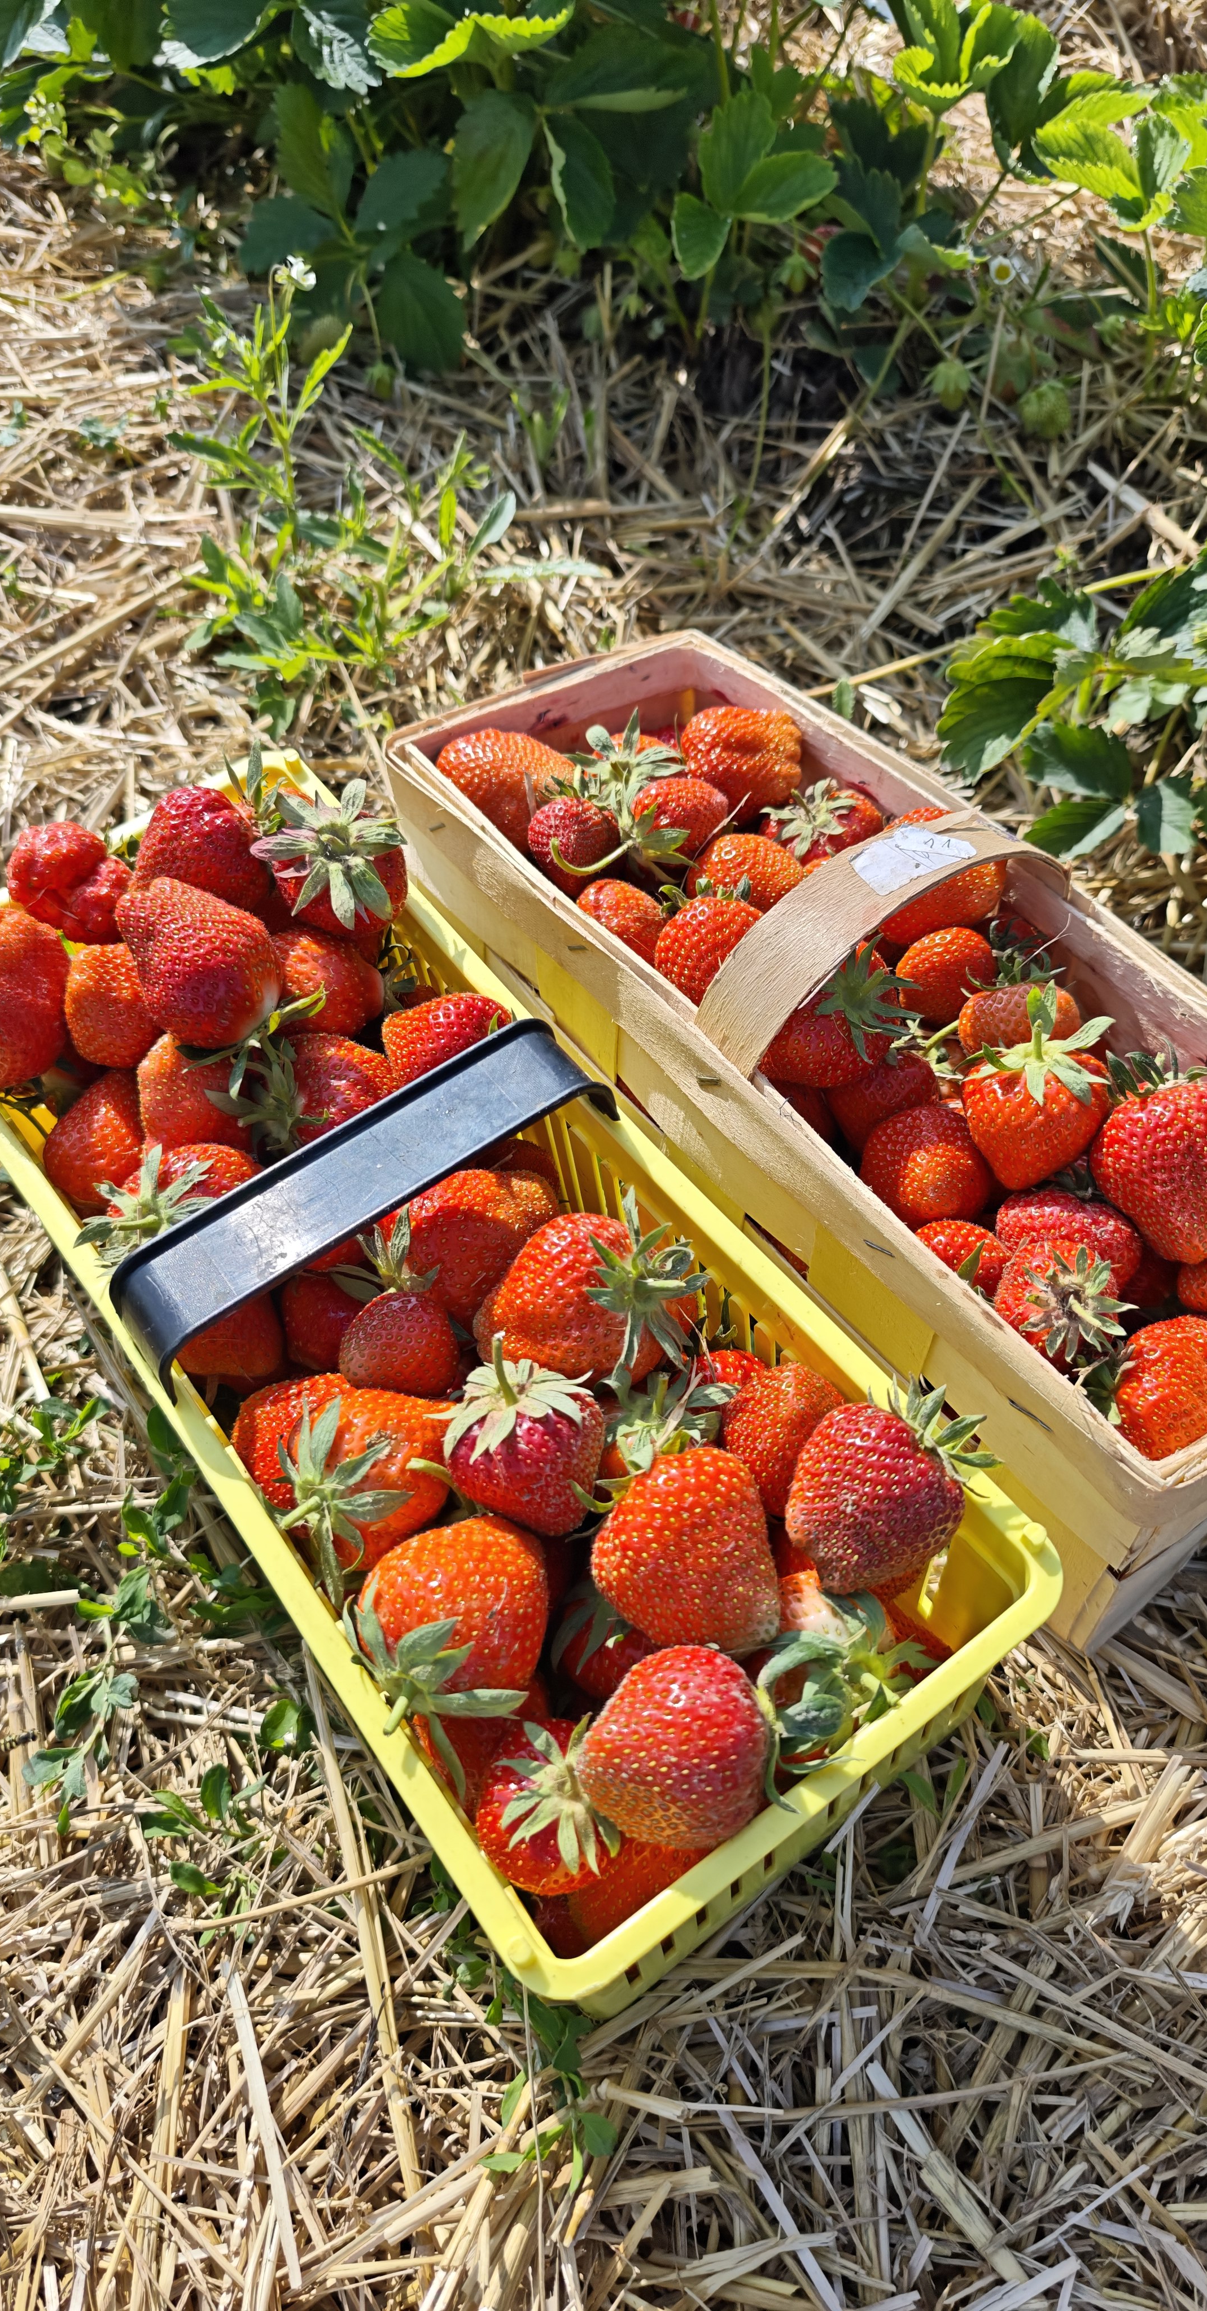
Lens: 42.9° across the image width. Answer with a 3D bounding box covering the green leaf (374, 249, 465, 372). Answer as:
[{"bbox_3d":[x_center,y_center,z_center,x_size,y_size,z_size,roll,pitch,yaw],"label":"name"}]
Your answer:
[{"bbox_3d":[-0.107,-0.495,0.900,0.052,0.014,0.072,-5,70,-8],"label":"green leaf"}]

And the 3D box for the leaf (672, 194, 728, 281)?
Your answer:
[{"bbox_3d":[0.052,-0.509,0.850,0.033,0.011,0.049,17,86,19],"label":"leaf"}]

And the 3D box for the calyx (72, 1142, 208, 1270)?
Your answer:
[{"bbox_3d":[-0.120,0.013,0.403,0.039,0.037,0.017,12,11,11],"label":"calyx"}]

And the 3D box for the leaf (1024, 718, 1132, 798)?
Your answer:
[{"bbox_3d":[0.213,-0.178,0.690,0.055,0.012,0.045,28,70,17],"label":"leaf"}]

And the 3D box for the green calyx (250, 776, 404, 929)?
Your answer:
[{"bbox_3d":[-0.089,-0.098,0.511,0.047,0.043,0.047,0,69,0],"label":"green calyx"}]

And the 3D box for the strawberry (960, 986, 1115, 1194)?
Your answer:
[{"bbox_3d":[0.133,-0.019,0.472,0.045,0.055,0.045,-5,30,0],"label":"strawberry"}]

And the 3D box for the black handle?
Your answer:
[{"bbox_3d":[-0.059,0.011,0.390,0.135,0.034,0.025,-34,59,-15],"label":"black handle"}]

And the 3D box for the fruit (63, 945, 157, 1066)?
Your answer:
[{"bbox_3d":[-0.149,-0.046,0.470,0.034,0.038,0.034,-4,53,0],"label":"fruit"}]

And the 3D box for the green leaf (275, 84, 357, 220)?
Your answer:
[{"bbox_3d":[-0.159,-0.554,0.848,0.050,0.075,0.020,-20,18,-14],"label":"green leaf"}]

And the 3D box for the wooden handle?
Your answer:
[{"bbox_3d":[0.098,-0.077,0.510,0.151,0.058,0.029,-29,59,-25],"label":"wooden handle"}]

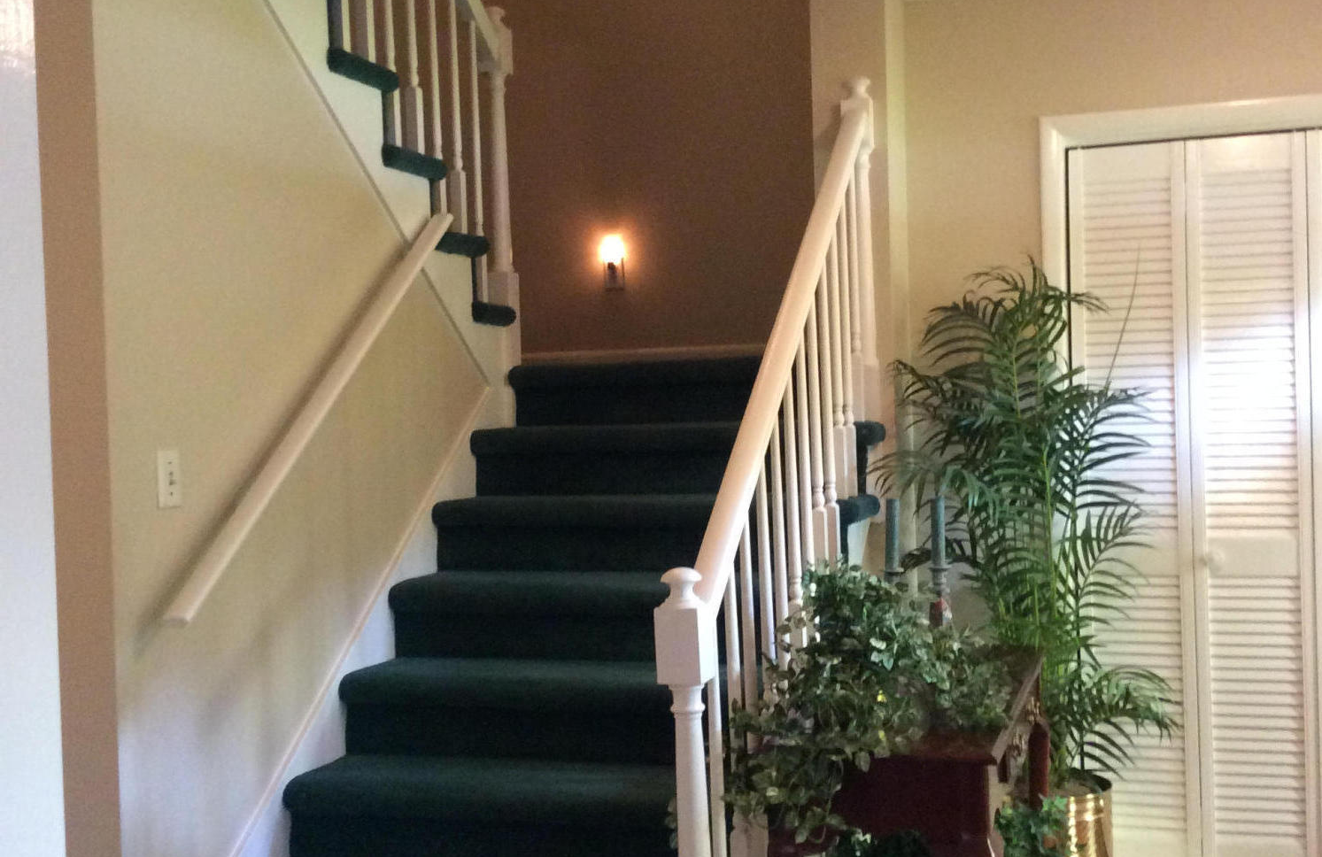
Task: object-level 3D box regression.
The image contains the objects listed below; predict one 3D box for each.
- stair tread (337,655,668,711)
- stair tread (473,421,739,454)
[{"bbox_3d":[-0.159,0.590,3.867,1.130,0.058,0.301,-1,1,17],"label":"stair tread"},{"bbox_3d":[0.061,0.020,4.642,1.130,0.058,0.301,-1,1,17],"label":"stair tread"}]

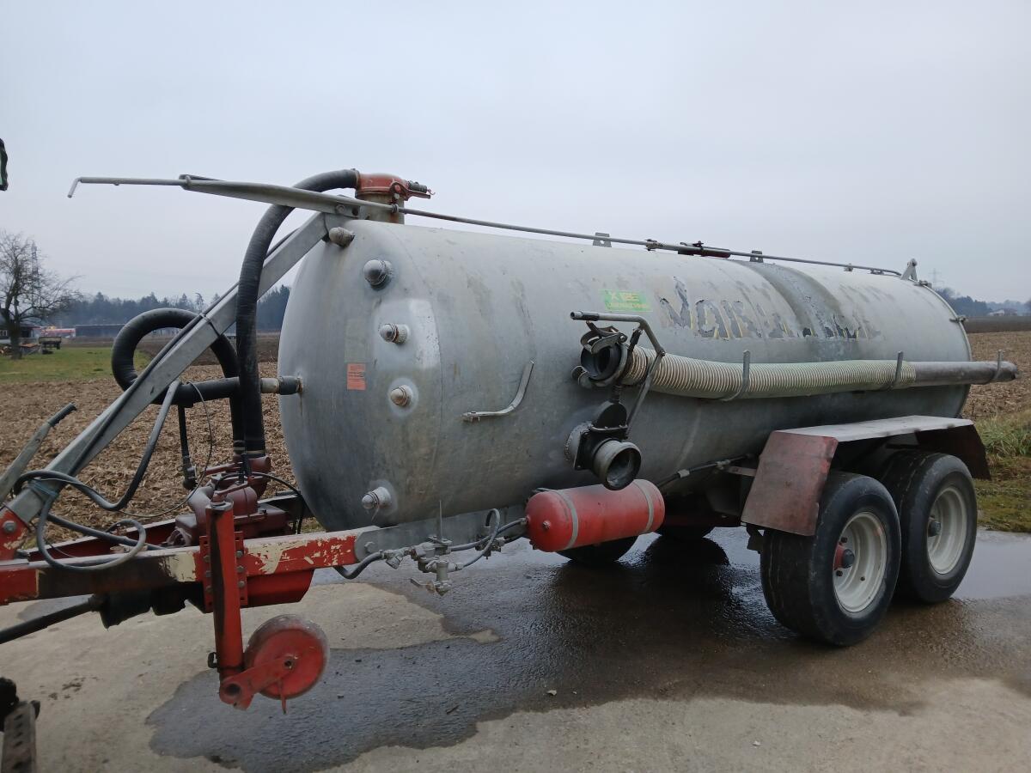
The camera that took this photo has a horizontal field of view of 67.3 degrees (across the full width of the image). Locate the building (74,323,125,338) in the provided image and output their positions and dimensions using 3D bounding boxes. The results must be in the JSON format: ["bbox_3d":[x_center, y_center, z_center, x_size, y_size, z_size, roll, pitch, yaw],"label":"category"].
[{"bbox_3d":[-132.448,-18.029,250.000,20.000,4.600,10.000,-3,5,-28],"label":"building"}]

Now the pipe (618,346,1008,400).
[{"bbox_3d":[2.080,-0.083,4.541,4.082,0.265,0.207,-1,4,-37],"label":"pipe"}]

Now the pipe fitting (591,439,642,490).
[{"bbox_3d":[0.427,0.339,3.359,0.207,0.207,0.149,-4,5,-37],"label":"pipe fitting"}]

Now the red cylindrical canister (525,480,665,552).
[{"bbox_3d":[0.377,0.585,3.545,0.762,0.253,0.253,-2,4,-37],"label":"red cylindrical canister"}]

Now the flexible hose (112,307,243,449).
[{"bbox_3d":[-1.315,-0.032,3.058,0.530,0.580,0.265,-4,5,-37],"label":"flexible hose"}]

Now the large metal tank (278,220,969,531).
[{"bbox_3d":[1.056,-0.086,4.820,4.943,1.424,1.424,-2,4,-37],"label":"large metal tank"}]

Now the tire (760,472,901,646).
[{"bbox_3d":[1.723,0.921,4.205,0.878,0.878,0.345,-4,5,-37],"label":"tire"}]

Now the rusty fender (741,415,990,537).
[{"bbox_3d":[2.106,0.431,4.448,1.971,0.455,0.364,-2,4,-37],"label":"rusty fender"}]

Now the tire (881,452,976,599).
[{"bbox_3d":[2.515,0.862,4.801,0.878,0.878,0.345,-4,5,-37],"label":"tire"}]

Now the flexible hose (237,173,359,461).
[{"bbox_3d":[-0.899,-0.332,3.249,0.613,1.242,0.215,-4,5,-37],"label":"flexible hose"}]

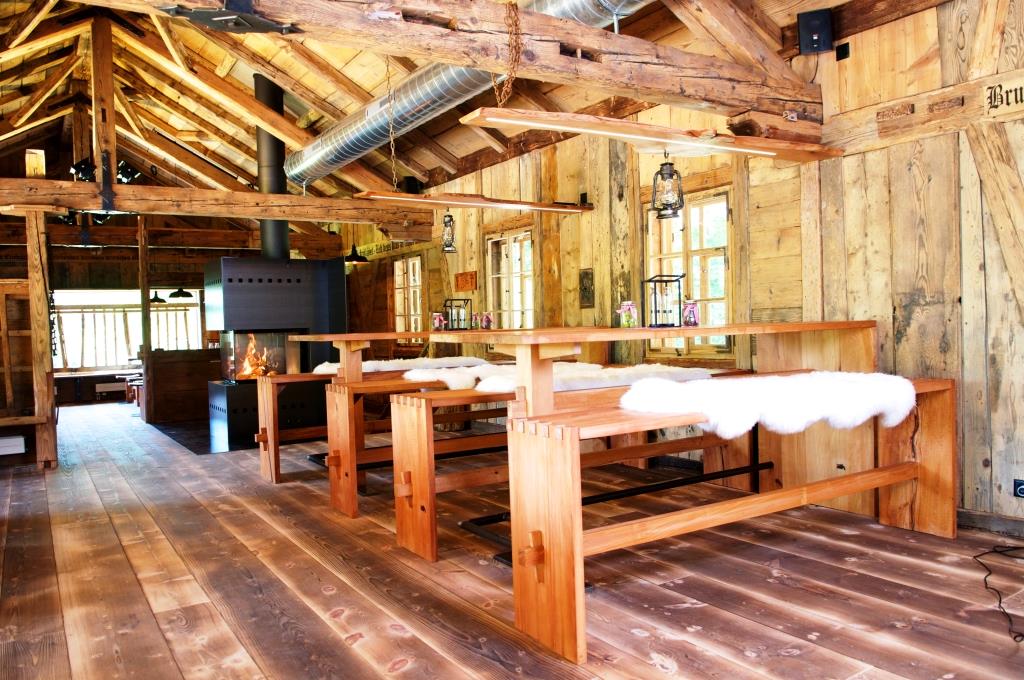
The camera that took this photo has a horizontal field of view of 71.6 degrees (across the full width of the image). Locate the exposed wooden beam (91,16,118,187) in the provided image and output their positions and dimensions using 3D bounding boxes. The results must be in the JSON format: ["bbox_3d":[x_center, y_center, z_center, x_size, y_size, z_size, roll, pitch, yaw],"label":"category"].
[{"bbox_3d":[-3.782,-2.208,6.594,0.170,1.530,0.170,-2,1,-33],"label":"exposed wooden beam"}]

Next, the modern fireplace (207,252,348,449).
[{"bbox_3d":[-2.463,0.106,7.532,1.240,1.880,0.880,-2,1,-33],"label":"modern fireplace"}]

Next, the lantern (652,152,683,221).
[{"bbox_3d":[0.790,-0.772,3.584,0.155,0.335,0.120,-2,1,13],"label":"lantern"}]

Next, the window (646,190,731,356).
[{"bbox_3d":[1.282,-0.469,5.192,0.100,1.170,0.810,-2,1,-33],"label":"window"}]

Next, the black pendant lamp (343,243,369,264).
[{"bbox_3d":[-1.869,-1.022,8.424,0.355,0.240,0.355,-2,1,-34],"label":"black pendant lamp"}]

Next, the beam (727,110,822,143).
[{"bbox_3d":[1.514,-1.193,4.089,0.740,0.175,0.200,-2,1,-33],"label":"beam"}]

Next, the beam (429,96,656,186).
[{"bbox_3d":[0.104,-1.884,6.971,0.180,0.220,3.900,-2,1,-33],"label":"beam"}]

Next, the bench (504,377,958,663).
[{"bbox_3d":[1.087,0.630,3.037,2.350,0.775,0.360,-2,1,-32],"label":"bench"}]

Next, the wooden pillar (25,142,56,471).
[{"bbox_3d":[-4.161,-0.270,6.301,0.165,2.780,0.160,-2,1,-33],"label":"wooden pillar"}]

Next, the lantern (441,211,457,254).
[{"bbox_3d":[-0.476,-0.823,5.409,0.120,0.335,0.150,-2,1,-15],"label":"lantern"}]

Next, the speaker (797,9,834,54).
[{"bbox_3d":[1.746,-1.772,4.080,0.200,0.240,0.170,-1,11,26],"label":"speaker"}]

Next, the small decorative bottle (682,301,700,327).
[{"bbox_3d":[0.936,-0.138,3.703,0.088,0.135,0.088,-2,1,0],"label":"small decorative bottle"}]

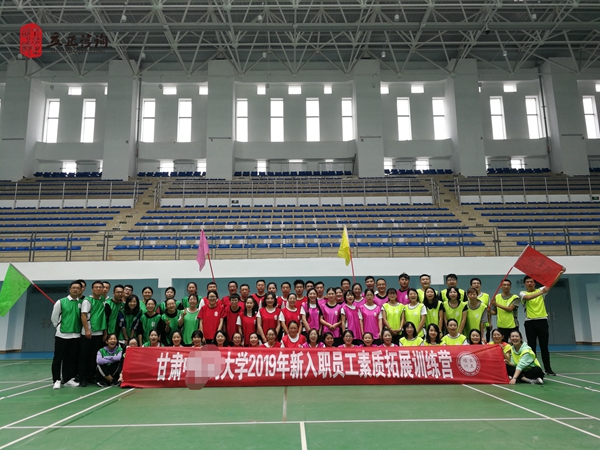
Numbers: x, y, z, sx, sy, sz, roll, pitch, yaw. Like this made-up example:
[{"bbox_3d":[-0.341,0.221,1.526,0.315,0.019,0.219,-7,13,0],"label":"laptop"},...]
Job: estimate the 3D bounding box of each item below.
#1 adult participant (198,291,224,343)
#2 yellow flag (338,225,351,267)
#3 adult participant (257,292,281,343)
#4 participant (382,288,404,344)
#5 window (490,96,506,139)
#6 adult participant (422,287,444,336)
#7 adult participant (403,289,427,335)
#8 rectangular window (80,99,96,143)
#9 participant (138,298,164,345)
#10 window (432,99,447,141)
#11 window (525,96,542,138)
[{"bbox_3d":[-1.646,2.013,8.594,0.480,1.596,0.300,1,-12,-6],"label":"adult participant"},{"bbox_3d":[0.892,0.411,9.376,0.260,0.840,0.200,0,-12,-1],"label":"yellow flag"},{"bbox_3d":[-0.560,1.968,8.317,0.460,1.513,0.300,0,-11,-2],"label":"adult participant"},{"bbox_3d":[1.753,1.982,8.660,0.460,1.602,0.290,-1,-12,4],"label":"participant"},{"bbox_3d":[12.874,-6.940,30.428,0.840,3.004,0.200,0,-11,-1],"label":"window"},{"bbox_3d":[2.427,1.923,8.428,0.460,1.574,0.300,-2,-11,7],"label":"adult participant"},{"bbox_3d":[2.089,1.933,8.420,0.460,1.559,0.300,-2,-11,6],"label":"adult participant"},{"bbox_3d":[-13.479,-6.639,29.924,0.840,2.965,0.200,0,-11,-1],"label":"rectangular window"},{"bbox_3d":[-2.638,2.030,8.270,0.480,1.425,0.330,1,-11,-9],"label":"participant"},{"bbox_3d":[9.195,-6.994,30.902,0.896,3.039,0.200,0,-12,-1],"label":"window"},{"bbox_3d":[15.227,-6.973,30.474,0.840,2.961,0.200,0,-11,-1],"label":"window"}]

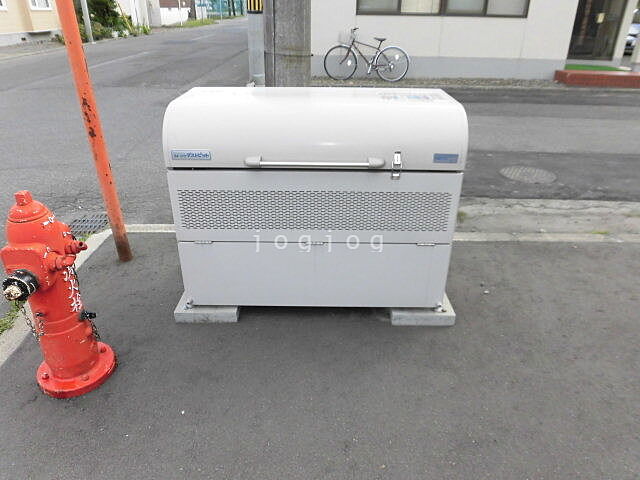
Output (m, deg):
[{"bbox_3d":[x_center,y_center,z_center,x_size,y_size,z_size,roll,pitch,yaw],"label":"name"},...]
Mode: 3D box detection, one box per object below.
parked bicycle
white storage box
[{"bbox_3d":[1.005,-3.875,9.334,1.810,1.040,0.570,2,28,2],"label":"parked bicycle"},{"bbox_3d":[-0.018,-0.178,2.281,1.360,1.035,0.640,0,29,1],"label":"white storage box"}]

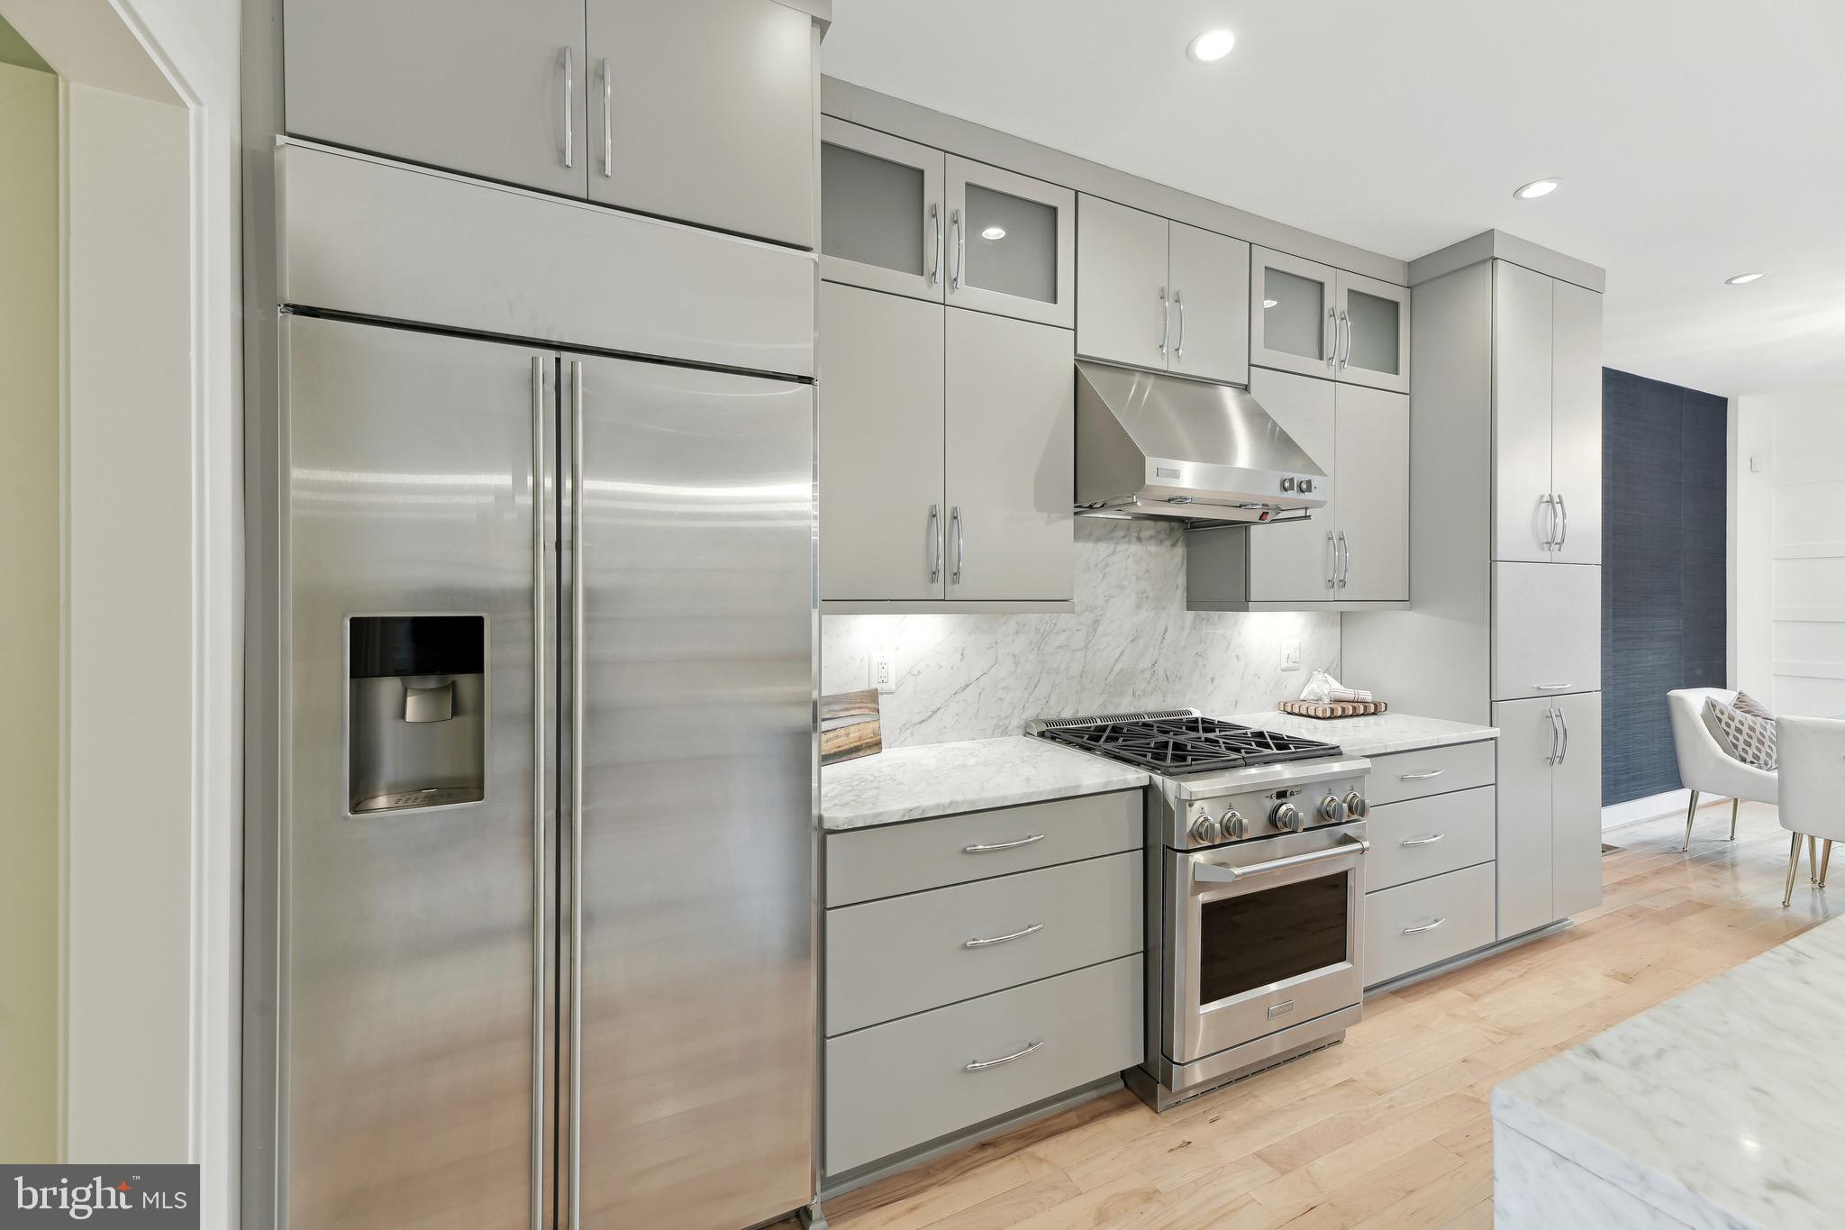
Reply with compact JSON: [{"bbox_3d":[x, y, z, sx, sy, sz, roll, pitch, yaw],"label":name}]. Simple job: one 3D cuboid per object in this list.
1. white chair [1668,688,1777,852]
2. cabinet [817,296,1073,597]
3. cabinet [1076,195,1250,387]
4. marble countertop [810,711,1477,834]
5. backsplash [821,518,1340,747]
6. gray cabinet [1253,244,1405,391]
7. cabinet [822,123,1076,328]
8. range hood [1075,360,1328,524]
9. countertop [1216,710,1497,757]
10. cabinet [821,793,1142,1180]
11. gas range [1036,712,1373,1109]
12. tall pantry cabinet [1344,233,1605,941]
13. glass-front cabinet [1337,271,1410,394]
[{"bbox_3d":[4.511,0.859,3.842,0.613,0.879,0.613,0,1,-25],"label":"white chair"},{"bbox_3d":[0.002,-0.452,2.190,0.906,0.867,0.308,0,1,-25],"label":"cabinet"},{"bbox_3d":[0.757,-1.069,2.534,0.760,0.503,0.308,0,1,-25],"label":"cabinet"},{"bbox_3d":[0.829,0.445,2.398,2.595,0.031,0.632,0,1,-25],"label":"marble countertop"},{"bbox_3d":[0.708,0.029,2.677,2.559,0.782,0.026,0,1,-25],"label":"backsplash"},{"bbox_3d":[1.516,-1.112,2.883,0.909,0.429,0.308,0,1,-25],"label":"gray cabinet"},{"bbox_3d":[0.004,-1.102,2.171,0.900,0.443,0.302,0,1,-25],"label":"cabinet"},{"bbox_3d":[0.826,-0.565,2.396,0.761,0.469,0.596,0,1,-25],"label":"range hood"},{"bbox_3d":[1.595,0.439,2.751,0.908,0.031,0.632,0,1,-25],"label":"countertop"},{"bbox_3d":[0.071,0.875,2.047,0.903,0.812,0.609,0,1,-25],"label":"cabinet"},{"bbox_3d":[0.879,0.861,2.326,0.763,0.967,0.770,0,1,-25],"label":"gas range"},{"bbox_3d":[2.356,-0.075,3.100,0.785,2.697,0.618,0,1,-25],"label":"tall pantry cabinet"},{"bbox_3d":[1.724,-1.114,2.979,0.451,0.429,0.308,0,1,-25],"label":"glass-front cabinet"}]

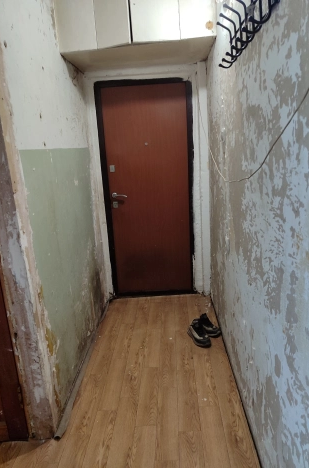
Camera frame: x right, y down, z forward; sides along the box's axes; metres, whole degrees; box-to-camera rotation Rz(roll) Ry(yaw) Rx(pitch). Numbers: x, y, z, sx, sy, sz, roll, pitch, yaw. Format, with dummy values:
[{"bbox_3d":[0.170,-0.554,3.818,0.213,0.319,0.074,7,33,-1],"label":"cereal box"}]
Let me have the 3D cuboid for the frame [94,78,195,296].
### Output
[{"bbox_3d":[-0.055,-0.365,3.212,0.835,2.030,0.100,-2,14,3],"label":"frame"}]

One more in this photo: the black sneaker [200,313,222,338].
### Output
[{"bbox_3d":[0.438,0.724,2.714,0.097,0.105,0.268,-10,15,-25],"label":"black sneaker"}]

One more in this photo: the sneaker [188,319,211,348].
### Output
[{"bbox_3d":[0.343,0.756,2.606,0.097,0.105,0.268,-8,15,-17],"label":"sneaker"}]

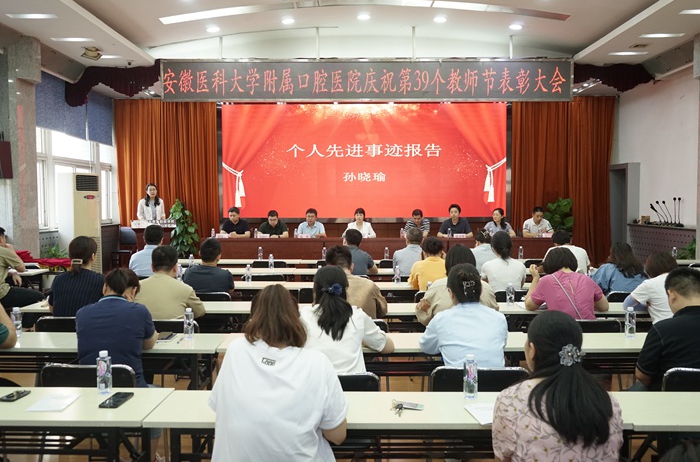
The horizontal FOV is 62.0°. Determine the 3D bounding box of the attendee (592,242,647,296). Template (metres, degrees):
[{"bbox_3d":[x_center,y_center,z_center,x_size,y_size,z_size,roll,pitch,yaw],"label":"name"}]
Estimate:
[{"bbox_3d":[2.463,0.703,5.367,0.520,1.200,0.750,0,3,-5],"label":"attendee"}]

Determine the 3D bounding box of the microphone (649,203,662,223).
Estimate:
[{"bbox_3d":[5.153,-0.282,9.828,0.240,0.362,0.120,0,3,0],"label":"microphone"}]

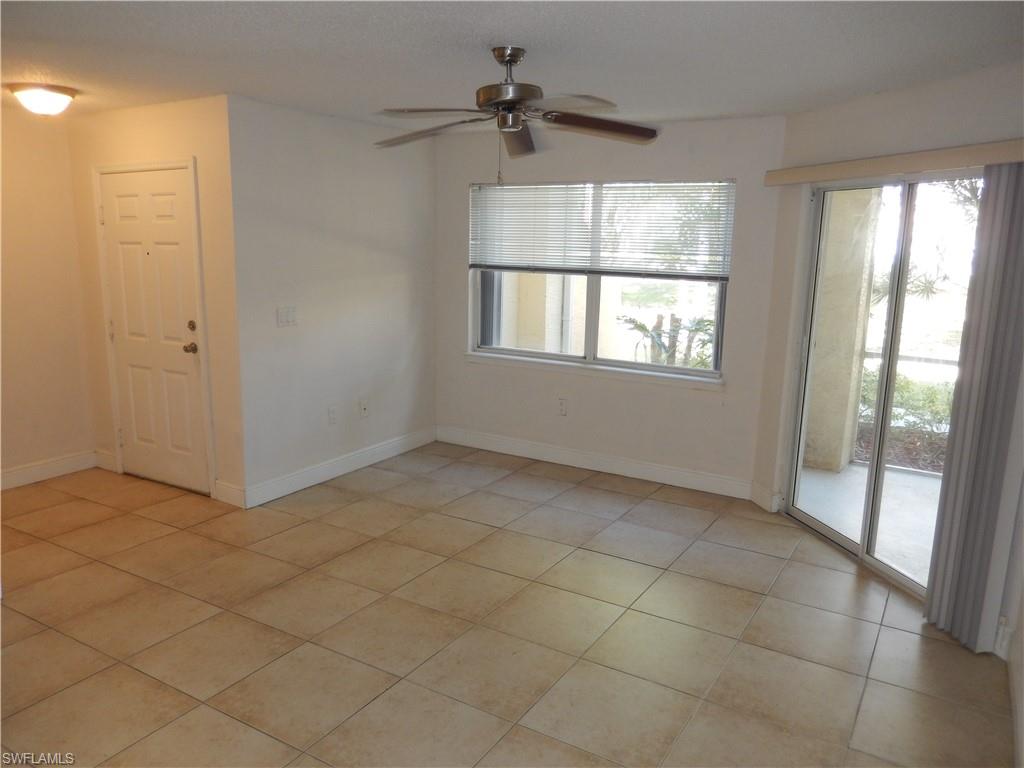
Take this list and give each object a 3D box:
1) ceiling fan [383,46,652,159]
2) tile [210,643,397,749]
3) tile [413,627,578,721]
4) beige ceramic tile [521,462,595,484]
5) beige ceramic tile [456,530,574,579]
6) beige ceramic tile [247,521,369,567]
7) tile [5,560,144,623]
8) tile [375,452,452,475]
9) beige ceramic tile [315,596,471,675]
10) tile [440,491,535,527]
[{"bbox_3d":[-0.006,-1.222,3.096,1.310,0.360,1.310,7,12,31],"label":"ceiling fan"},{"bbox_3d":[-0.754,1.123,2.695,0.492,0.010,0.492,7,12,31],"label":"tile"},{"bbox_3d":[-0.072,1.105,2.857,0.492,0.012,0.492,7,12,31],"label":"tile"},{"bbox_3d":[0.345,0.650,5.403,0.492,0.010,0.375,7,12,31],"label":"beige ceramic tile"},{"bbox_3d":[0.020,0.915,3.969,0.495,0.012,0.495,7,12,30],"label":"beige ceramic tile"},{"bbox_3d":[-1.096,0.879,4.050,0.497,0.010,0.497,7,12,30],"label":"beige ceramic tile"},{"bbox_3d":[-2.053,0.973,3.480,0.498,0.010,0.500,7,12,30],"label":"tile"},{"bbox_3d":[-0.747,0.603,5.549,0.485,0.010,0.492,7,12,31],"label":"tile"},{"bbox_3d":[-0.501,1.065,3.143,0.498,0.010,0.500,7,12,30],"label":"beige ceramic tile"},{"bbox_3d":[-0.149,0.782,4.627,0.492,0.010,0.492,7,12,31],"label":"tile"}]

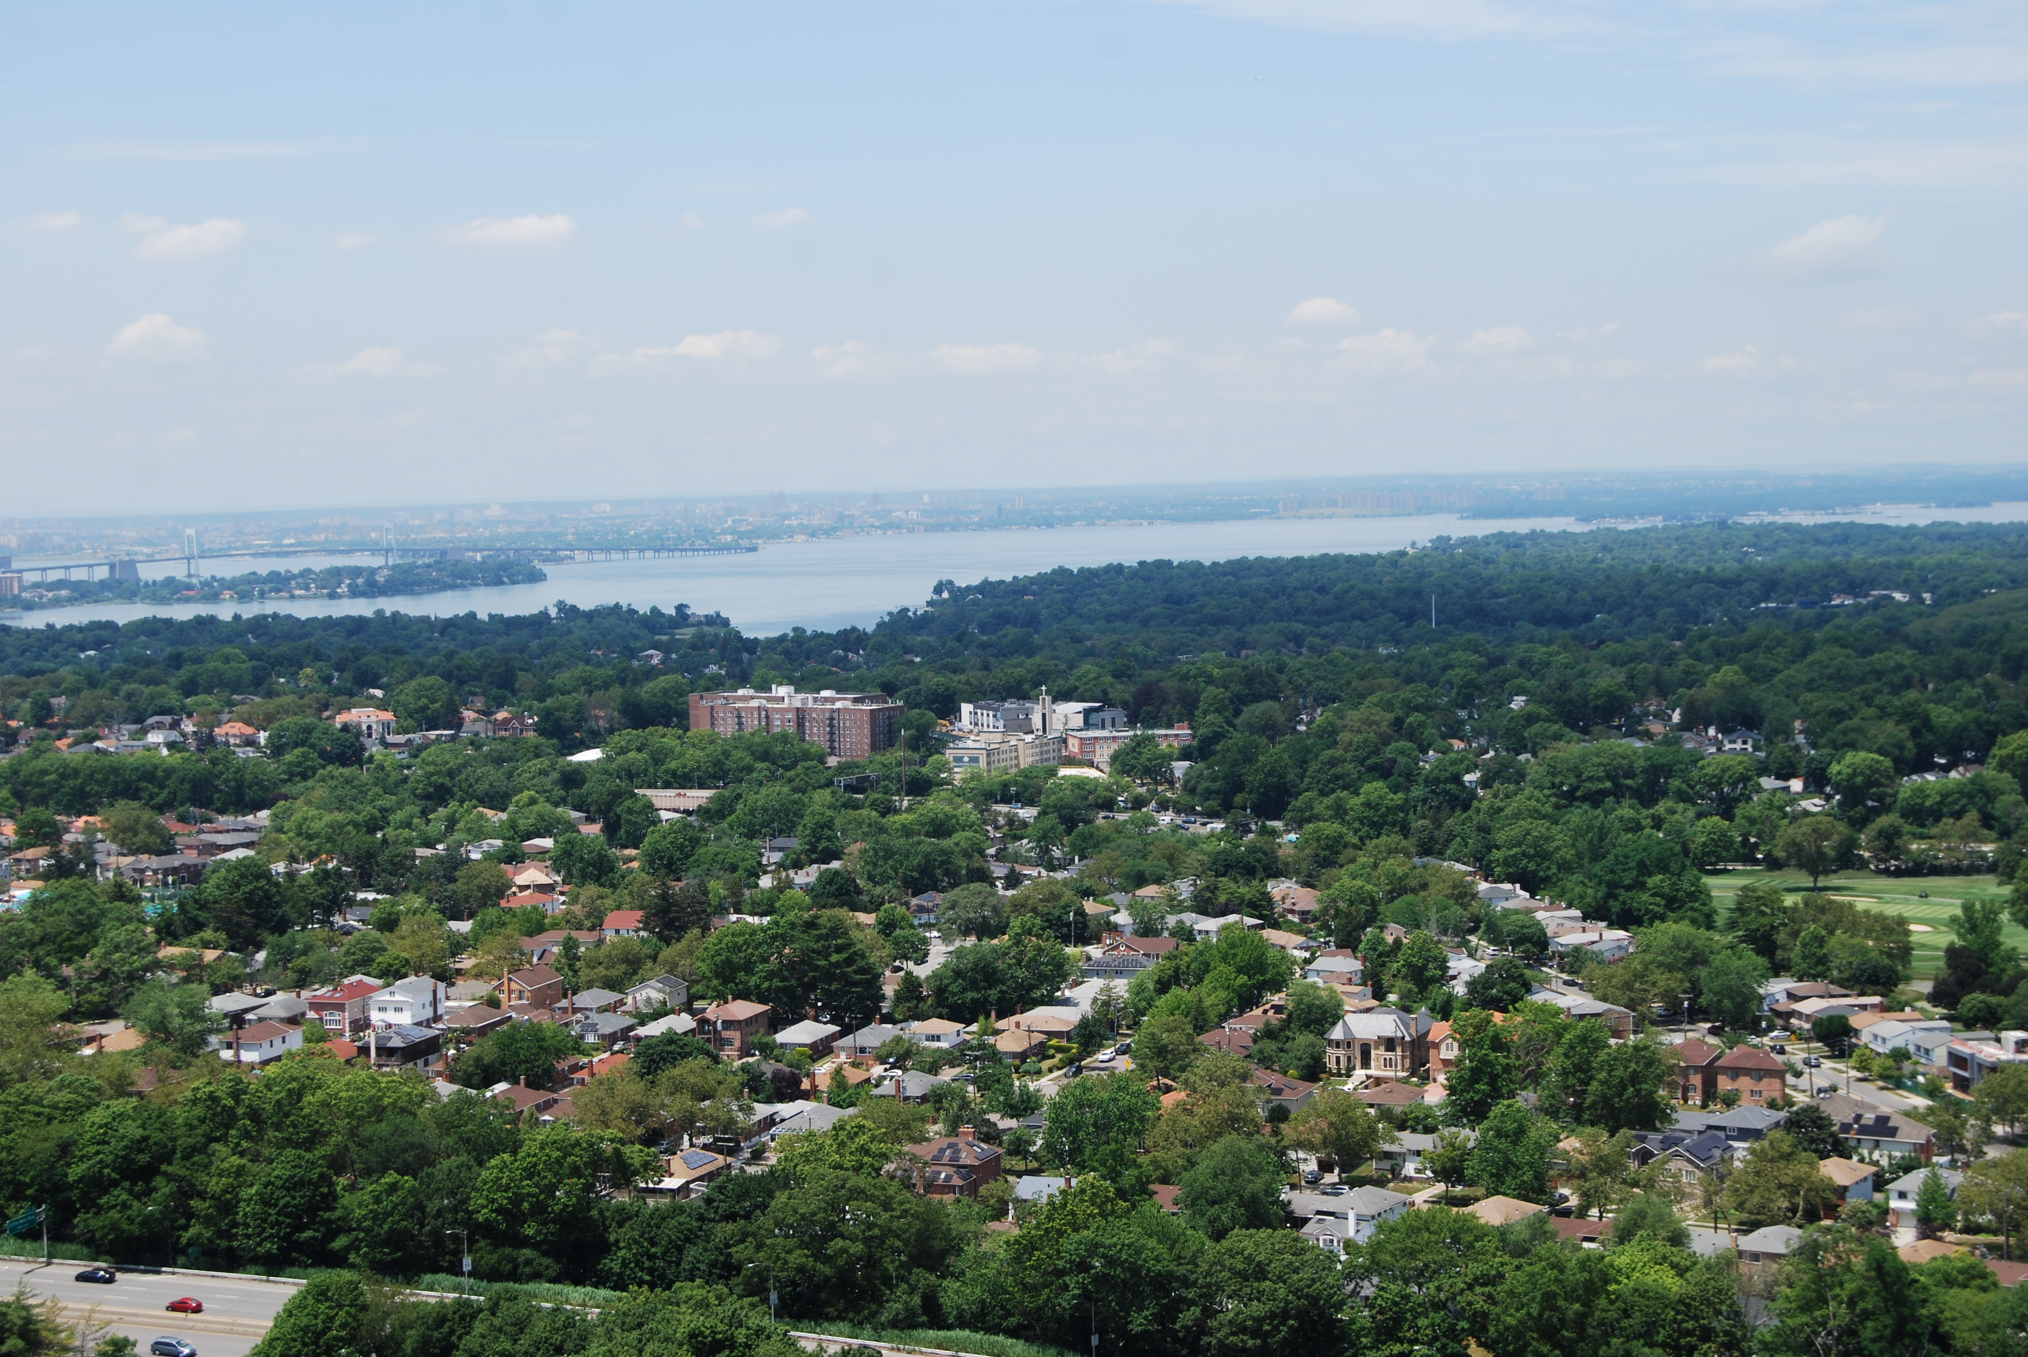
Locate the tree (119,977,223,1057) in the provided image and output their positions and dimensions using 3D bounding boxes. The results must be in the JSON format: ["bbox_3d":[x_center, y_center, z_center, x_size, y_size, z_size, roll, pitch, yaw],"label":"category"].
[{"bbox_3d":[-151.540,61.010,607.640,17.120,14.620,17.120,-3,3,-14],"label":"tree"}]

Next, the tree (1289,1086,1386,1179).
[{"bbox_3d":[49.240,70.070,521.040,15.140,14.170,14.380,-1,3,5],"label":"tree"}]

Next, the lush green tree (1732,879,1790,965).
[{"bbox_3d":[174.890,58.110,793.000,14.120,22.790,14.120,-1,3,12],"label":"lush green tree"}]

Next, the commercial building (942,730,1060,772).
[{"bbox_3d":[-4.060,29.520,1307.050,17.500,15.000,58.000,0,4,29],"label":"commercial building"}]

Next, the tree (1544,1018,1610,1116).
[{"bbox_3d":[84.860,59.040,510.530,10.300,15.400,10.300,-1,4,9],"label":"tree"}]

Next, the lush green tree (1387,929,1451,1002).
[{"bbox_3d":[81.340,57.330,678.610,11.670,13.750,11.670,-1,3,7],"label":"lush green tree"}]

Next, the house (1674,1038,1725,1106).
[{"bbox_3d":[112.770,65.290,566.740,9.000,9.000,14.000,0,4,22],"label":"house"}]

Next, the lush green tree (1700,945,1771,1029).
[{"bbox_3d":[127.570,54.660,598.590,12.600,15.200,12.600,-1,4,12],"label":"lush green tree"}]

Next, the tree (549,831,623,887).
[{"bbox_3d":[-108.370,45.990,853.710,18.390,15.220,16.920,-2,3,-7],"label":"tree"}]

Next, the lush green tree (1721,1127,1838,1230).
[{"bbox_3d":[113.750,74.030,501.400,17.620,14.070,16.210,-1,3,13],"label":"lush green tree"}]

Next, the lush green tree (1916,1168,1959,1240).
[{"bbox_3d":[126.080,71.660,462.520,5.430,9.630,5.430,-1,3,15],"label":"lush green tree"}]

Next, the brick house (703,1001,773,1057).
[{"bbox_3d":[-49.530,61.640,595.960,8.800,8.600,13.900,0,4,16],"label":"brick house"}]

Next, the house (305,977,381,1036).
[{"bbox_3d":[-124.980,61.380,631.640,8.500,8.600,14.000,0,4,15],"label":"house"}]

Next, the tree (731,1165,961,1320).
[{"bbox_3d":[-19.720,65.740,391.910,26.640,18.480,22.640,-2,3,-3],"label":"tree"}]

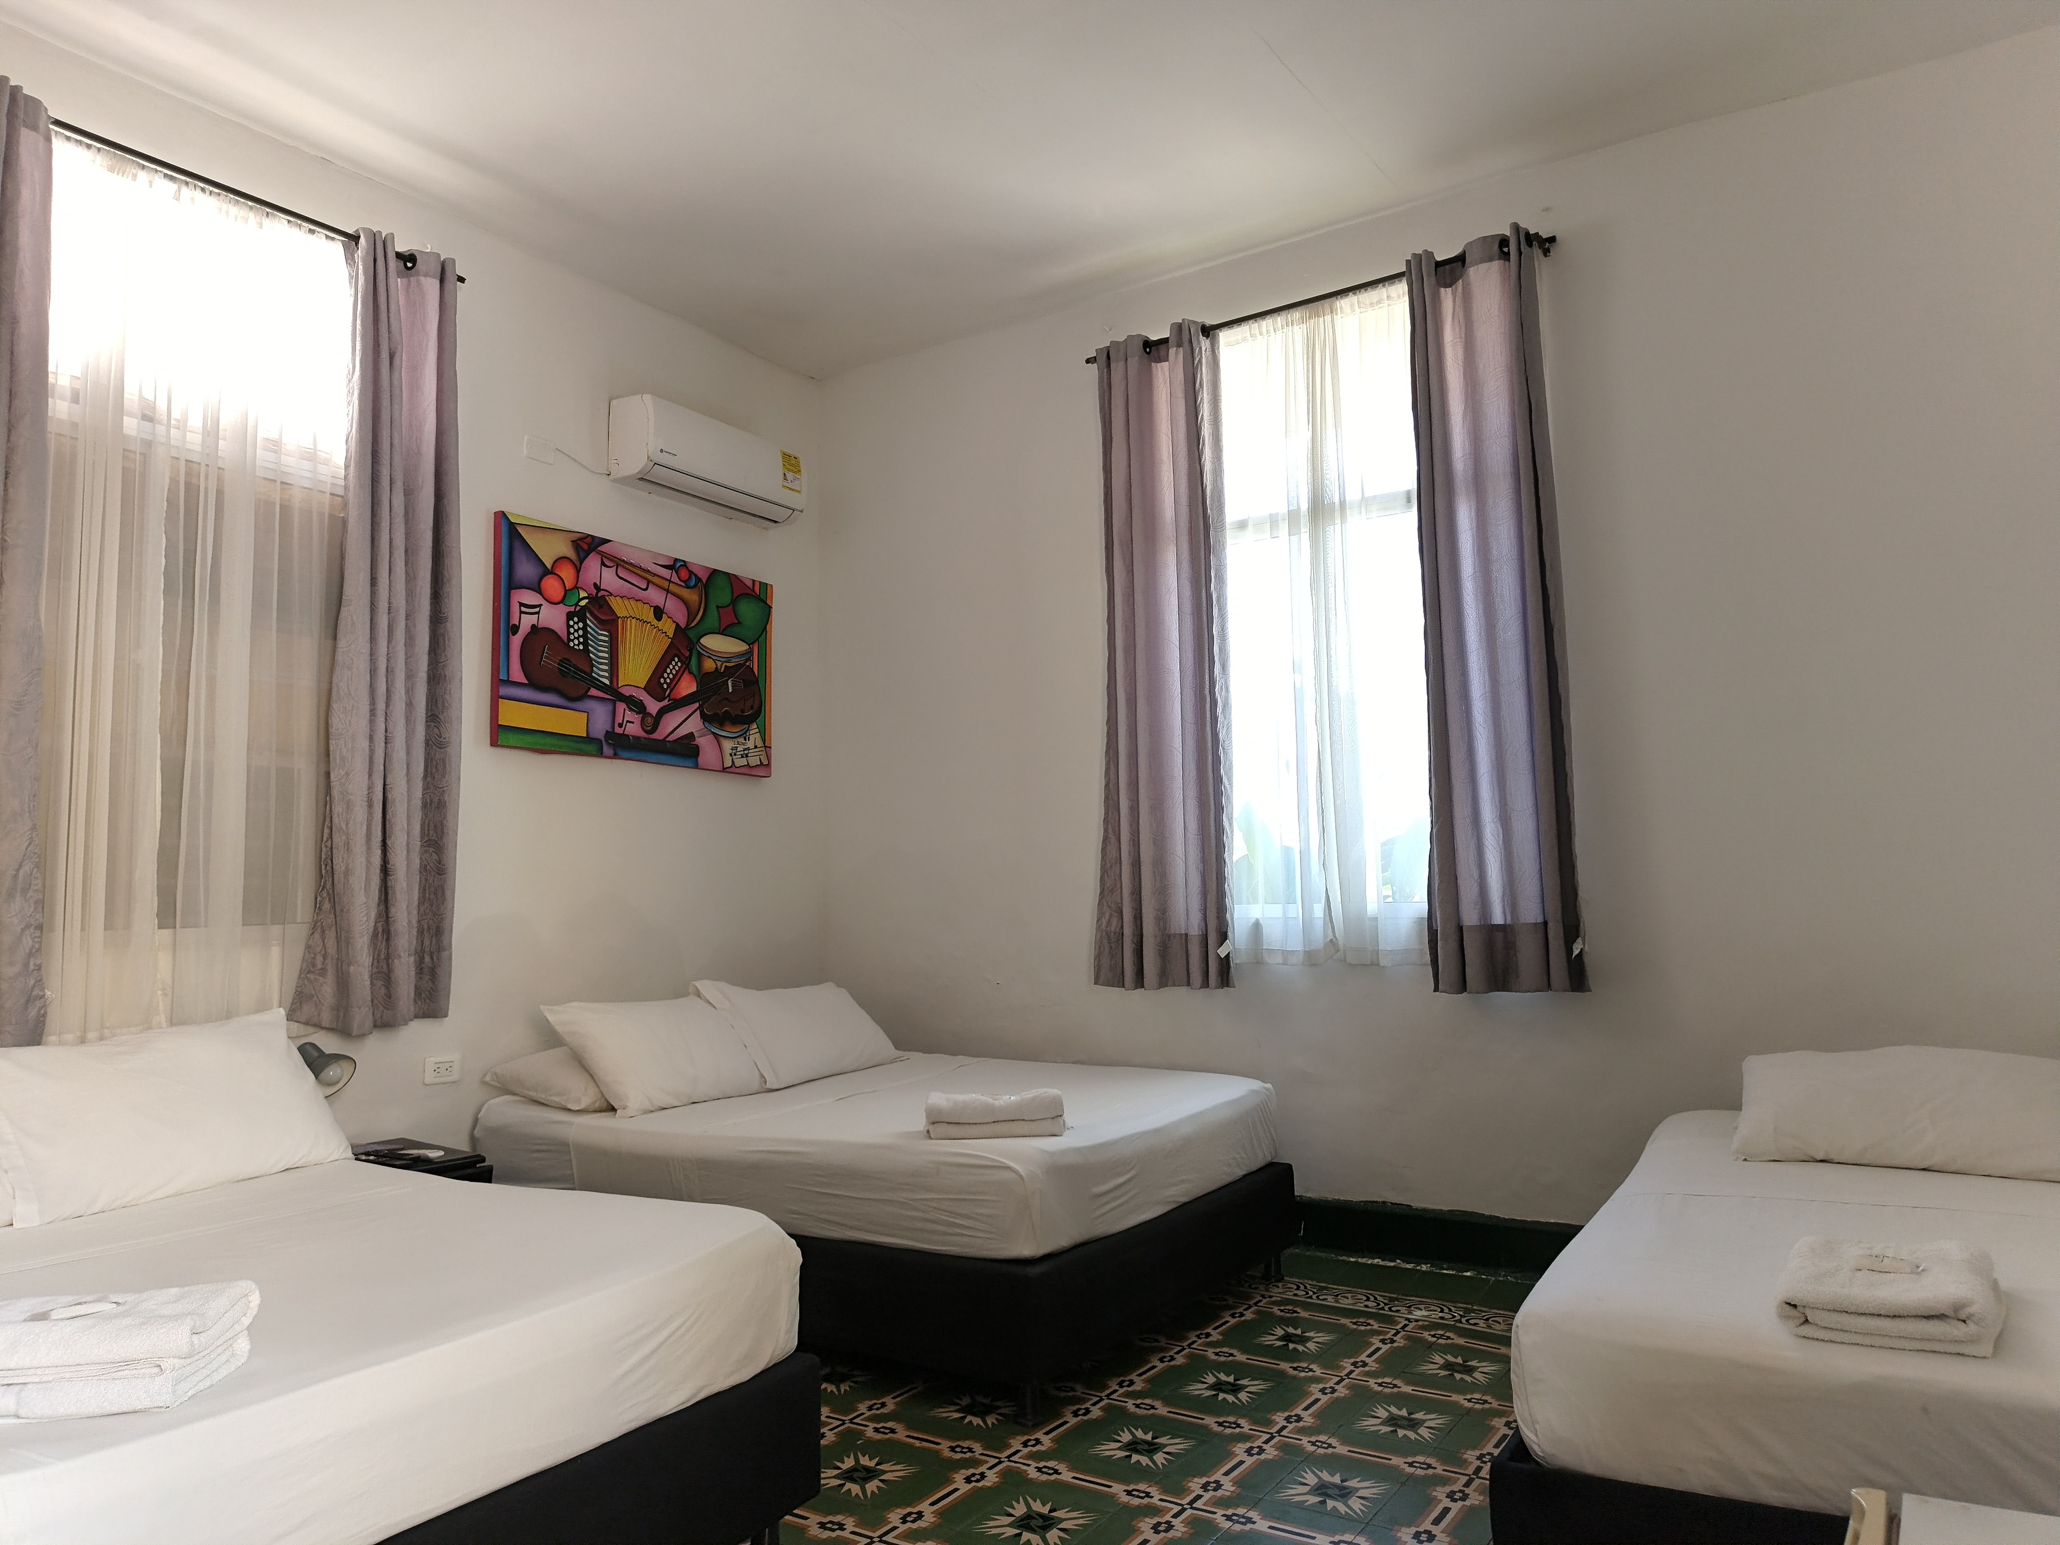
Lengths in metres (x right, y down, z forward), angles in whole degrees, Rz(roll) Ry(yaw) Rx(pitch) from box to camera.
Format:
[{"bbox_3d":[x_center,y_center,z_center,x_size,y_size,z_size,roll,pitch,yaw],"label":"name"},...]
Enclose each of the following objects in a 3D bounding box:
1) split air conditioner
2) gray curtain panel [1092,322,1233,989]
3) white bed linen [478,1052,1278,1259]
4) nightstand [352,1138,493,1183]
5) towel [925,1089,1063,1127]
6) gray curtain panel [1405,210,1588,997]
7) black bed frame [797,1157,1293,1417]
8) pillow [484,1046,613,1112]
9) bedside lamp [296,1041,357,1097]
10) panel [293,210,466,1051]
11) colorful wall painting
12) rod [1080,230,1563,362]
[{"bbox_3d":[-1.166,-1.124,5.034,0.216,0.301,0.777,-4,-7,33],"label":"split air conditioner"},{"bbox_3d":[0.432,-0.401,4.619,0.490,2.230,0.120,-4,-7,33],"label":"gray curtain panel"},{"bbox_3d":[-0.424,1.023,3.962,1.910,0.250,1.370,-4,-7,33],"label":"white bed linen"},{"bbox_3d":[-1.757,1.257,3.612,0.456,0.456,0.450,-4,-7,33],"label":"nightstand"},{"bbox_3d":[-0.082,0.805,3.291,0.315,0.057,0.210,-1,-6,1],"label":"towel"},{"bbox_3d":[1.361,-0.476,4.017,0.420,2.230,0.120,-4,-7,33],"label":"gray curtain panel"},{"bbox_3d":[-0.412,1.306,3.929,1.920,0.340,1.400,-4,-7,33],"label":"black bed frame"},{"bbox_3d":[-1.201,0.850,4.055,0.460,0.150,0.680,-4,-7,33],"label":"pillow"},{"bbox_3d":[-1.856,0.872,3.634,0.190,0.318,0.150,-4,-7,33],"label":"bedside lamp"},{"bbox_3d":[-1.834,-0.418,3.919,0.130,2.304,0.448,-4,-7,33],"label":"panel"},{"bbox_3d":[-1.351,-0.406,4.825,0.041,0.753,1.215,-4,-7,33],"label":"colorful wall painting"},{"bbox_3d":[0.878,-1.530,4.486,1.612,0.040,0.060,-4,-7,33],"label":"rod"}]

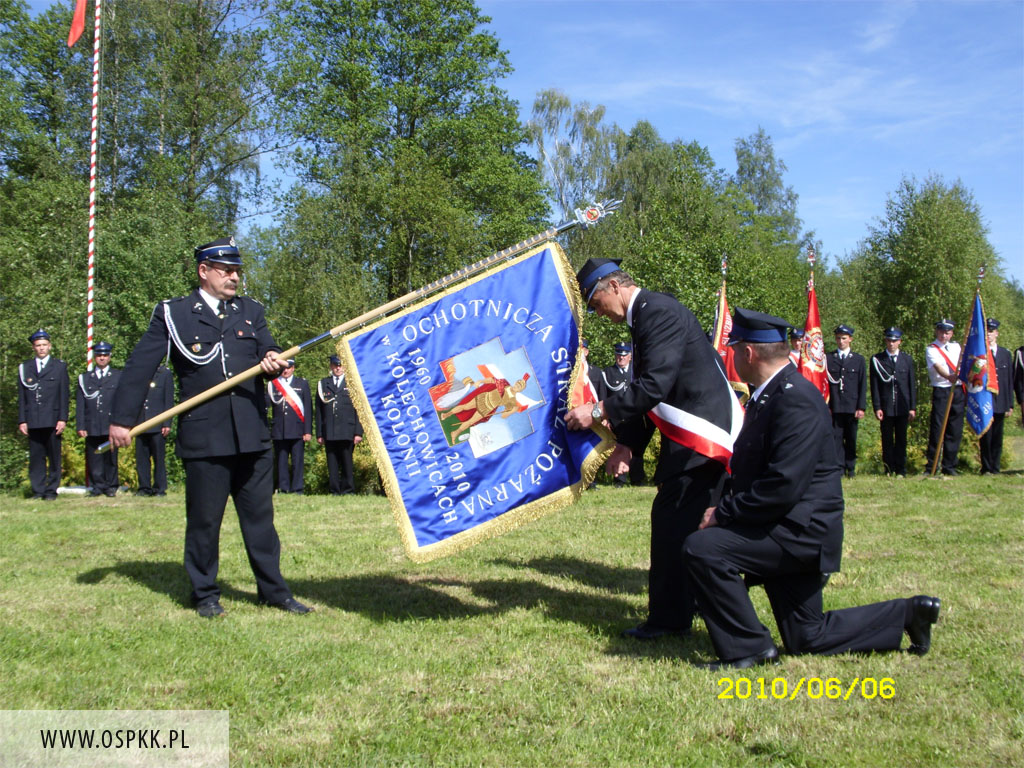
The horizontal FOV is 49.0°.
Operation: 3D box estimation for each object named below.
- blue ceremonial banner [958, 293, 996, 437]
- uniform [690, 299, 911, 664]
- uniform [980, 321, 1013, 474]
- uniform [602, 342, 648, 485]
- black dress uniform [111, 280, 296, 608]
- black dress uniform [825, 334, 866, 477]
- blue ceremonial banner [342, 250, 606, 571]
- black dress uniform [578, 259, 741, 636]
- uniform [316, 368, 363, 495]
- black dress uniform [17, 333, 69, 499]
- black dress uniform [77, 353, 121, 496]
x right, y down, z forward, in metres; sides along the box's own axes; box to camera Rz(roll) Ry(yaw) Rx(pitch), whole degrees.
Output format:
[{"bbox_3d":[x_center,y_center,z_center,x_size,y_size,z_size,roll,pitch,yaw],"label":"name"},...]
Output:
[{"bbox_3d":[5.301,-0.222,12.800,0.450,1.620,0.360,0,-1,18],"label":"blue ceremonial banner"},{"bbox_3d":[1.146,0.394,4.450,0.960,1.370,0.600,0,-1,-5],"label":"uniform"},{"bbox_3d":[5.623,0.157,13.100,0.500,1.780,0.350,0,-1,14],"label":"uniform"},{"bbox_3d":[1.373,0.357,13.600,0.550,1.710,0.330,0,-1,6],"label":"uniform"},{"bbox_3d":[-1.477,0.286,5.400,0.820,1.570,0.480,0,-1,-22],"label":"black dress uniform"},{"bbox_3d":[4.005,0.258,13.500,0.510,1.700,0.320,-1,-1,19],"label":"black dress uniform"},{"bbox_3d":[-0.140,0.078,5.000,1.120,1.040,0.200,-25,-2,5],"label":"blue ceremonial banner"},{"bbox_3d":[0.643,0.275,4.870,0.720,1.630,0.560,0,-1,2],"label":"black dress uniform"},{"bbox_3d":[-2.179,0.625,14.200,0.560,1.550,0.340,0,-1,0],"label":"uniform"},{"bbox_3d":[-5.085,0.342,12.200,0.560,1.790,0.330,0,-1,-9],"label":"black dress uniform"},{"bbox_3d":[-4.813,0.472,13.100,0.520,1.670,0.320,0,-1,-15],"label":"black dress uniform"}]

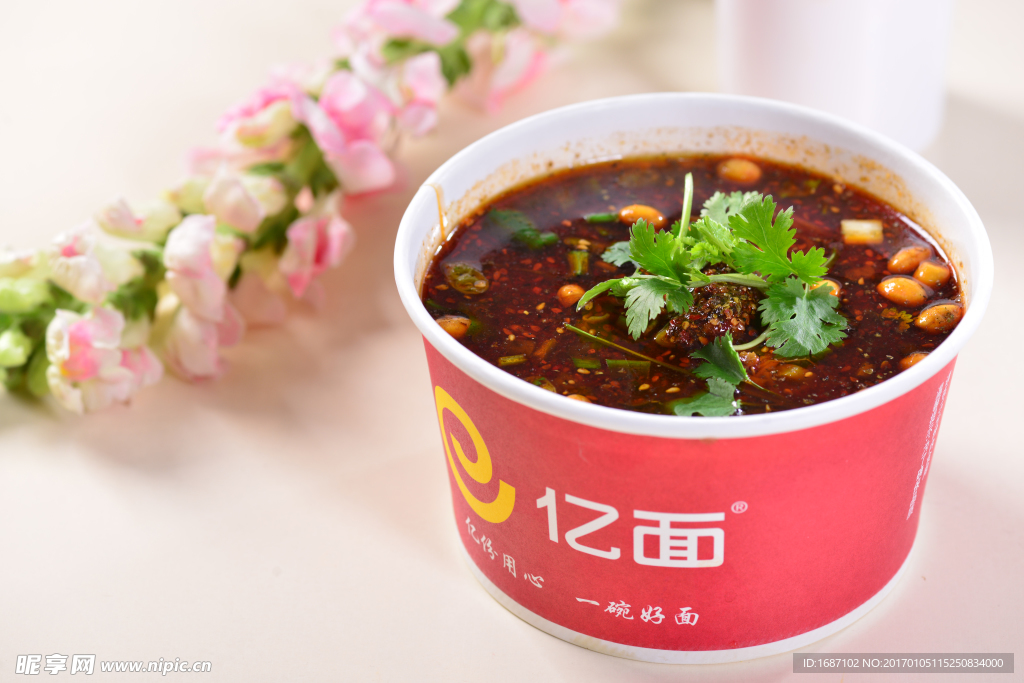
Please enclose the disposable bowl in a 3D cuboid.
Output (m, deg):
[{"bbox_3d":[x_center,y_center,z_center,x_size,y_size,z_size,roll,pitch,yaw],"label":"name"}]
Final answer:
[{"bbox_3d":[0.047,0.011,0.794,0.155,0.086,0.155,0,37,0],"label":"disposable bowl"}]

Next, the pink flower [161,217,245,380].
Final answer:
[{"bbox_3d":[-0.089,-0.013,0.863,0.025,0.043,0.025,-23,42,-27],"label":"pink flower"}]

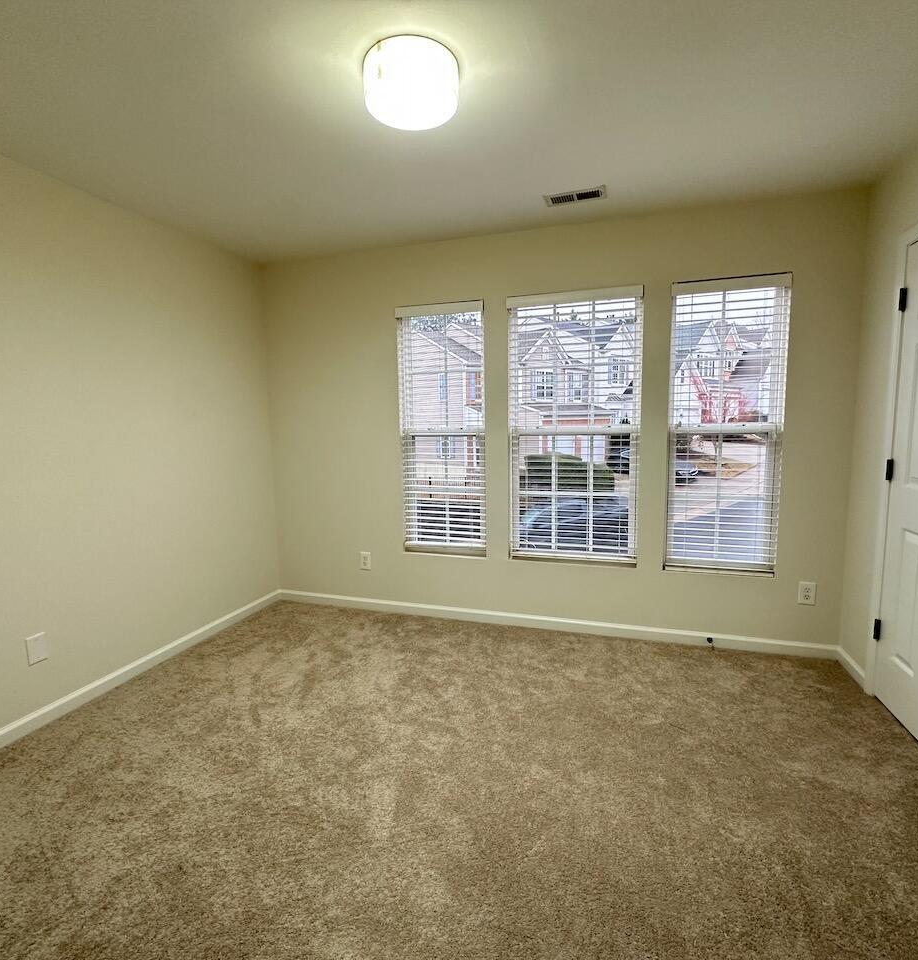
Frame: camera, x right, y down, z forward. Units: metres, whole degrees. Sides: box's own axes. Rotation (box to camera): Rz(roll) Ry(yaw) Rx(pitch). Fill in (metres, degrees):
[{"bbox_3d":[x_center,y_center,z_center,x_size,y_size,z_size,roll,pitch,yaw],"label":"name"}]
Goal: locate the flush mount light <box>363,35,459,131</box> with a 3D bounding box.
[{"bbox_3d":[-0.152,-1.256,1.655,0.298,0.103,0.298,-1,7,0],"label":"flush mount light"}]

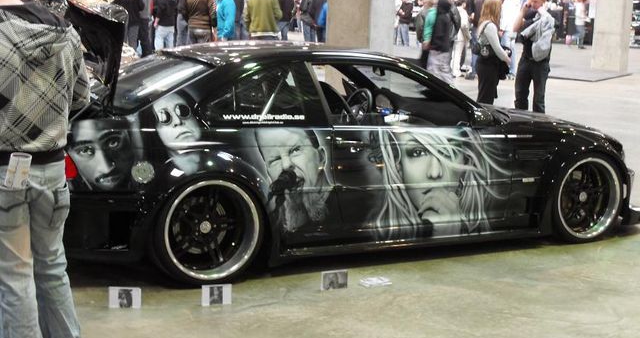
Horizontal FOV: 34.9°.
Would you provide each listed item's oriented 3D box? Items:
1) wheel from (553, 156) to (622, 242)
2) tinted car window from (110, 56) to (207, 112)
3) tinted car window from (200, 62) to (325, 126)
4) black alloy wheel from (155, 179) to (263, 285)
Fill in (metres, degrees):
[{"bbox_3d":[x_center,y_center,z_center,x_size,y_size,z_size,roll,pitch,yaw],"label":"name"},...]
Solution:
[{"bbox_3d":[1.759,0.188,6.939,0.600,0.600,0.240,-3,9,-27],"label":"wheel"},{"bbox_3d":[-1.097,-0.539,6.195,0.620,0.100,1.200,-31,21,-20],"label":"tinted car window"},{"bbox_3d":[-0.335,-0.420,5.820,0.800,0.390,0.070,-3,-17,-27],"label":"tinted car window"},{"bbox_3d":[-0.650,0.321,5.713,0.600,0.600,0.250,-3,9,-27],"label":"black alloy wheel"}]

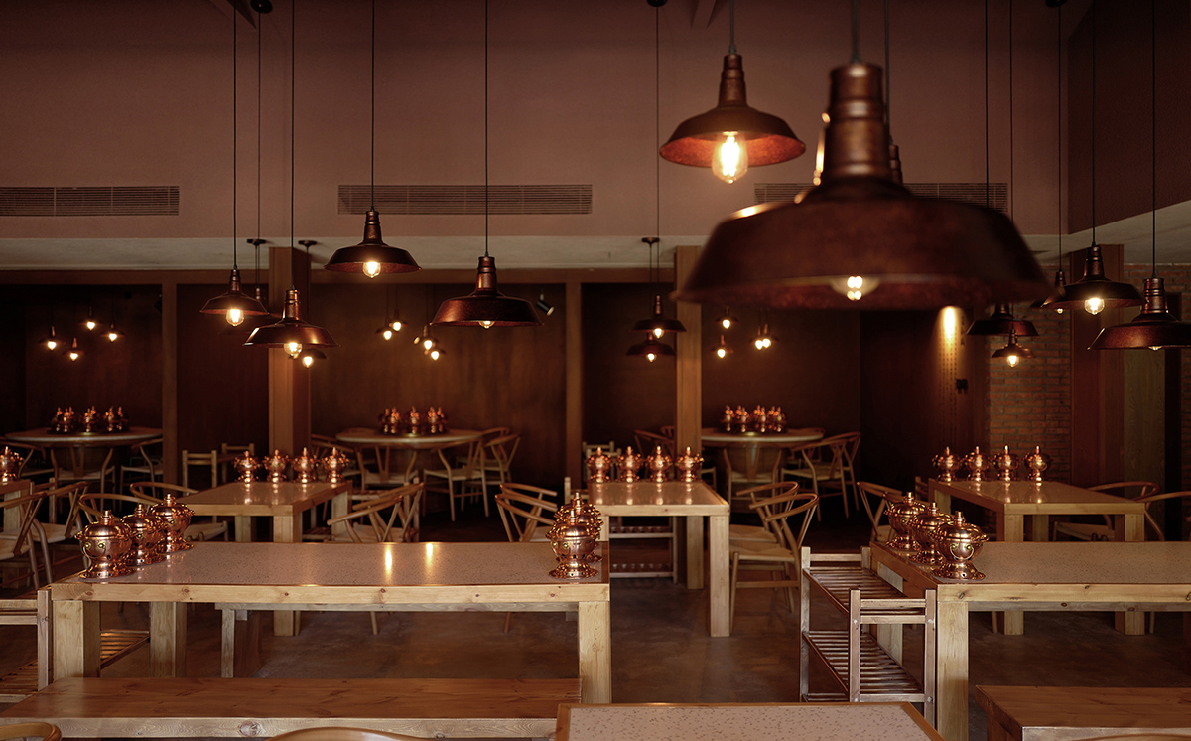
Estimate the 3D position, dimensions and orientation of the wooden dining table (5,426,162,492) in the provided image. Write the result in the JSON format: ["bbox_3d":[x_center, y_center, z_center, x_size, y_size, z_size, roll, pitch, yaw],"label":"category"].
[{"bbox_3d":[-5.250,1.040,9.732,1.512,0.790,1.512,0,-1,0],"label":"wooden dining table"}]

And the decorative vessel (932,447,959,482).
[{"bbox_3d":[2.467,0.663,6.498,0.193,0.247,0.193,0,-1,1],"label":"decorative vessel"}]

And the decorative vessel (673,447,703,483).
[{"bbox_3d":[0.642,0.651,6.410,0.215,0.238,0.215,0,0,0],"label":"decorative vessel"}]

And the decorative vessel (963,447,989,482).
[{"bbox_3d":[2.631,0.645,6.400,0.195,0.245,0.190,0,0,1],"label":"decorative vessel"}]

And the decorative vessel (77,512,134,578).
[{"bbox_3d":[-1.865,0.651,3.535,0.215,0.238,0.215,0,0,0],"label":"decorative vessel"}]

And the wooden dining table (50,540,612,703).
[{"bbox_3d":[-0.934,1.141,3.706,1.982,0.761,0.847,0,-1,1],"label":"wooden dining table"}]

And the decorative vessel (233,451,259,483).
[{"bbox_3d":[-2.408,0.662,6.400,0.195,0.222,0.190,0,0,1],"label":"decorative vessel"}]

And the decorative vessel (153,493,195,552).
[{"bbox_3d":[-1.851,0.651,4.030,0.215,0.238,0.215,0,0,0],"label":"decorative vessel"}]

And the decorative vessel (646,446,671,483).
[{"bbox_3d":[0.438,0.645,6.400,0.195,0.243,0.190,0,0,1],"label":"decorative vessel"}]

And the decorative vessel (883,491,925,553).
[{"bbox_3d":[1.359,0.651,4.030,0.215,0.238,0.215,0,0,0],"label":"decorative vessel"}]

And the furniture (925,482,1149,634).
[{"bbox_3d":[2.755,1.136,5.880,0.800,0.752,1.200,0,0,1],"label":"furniture"}]

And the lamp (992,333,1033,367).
[{"bbox_3d":[2.581,-0.138,5.693,0.254,0.233,0.254,0,-1,1],"label":"lamp"}]

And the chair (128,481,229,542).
[{"bbox_3d":[-2.906,1.165,6.360,0.558,0.761,0.558,0,-1,1],"label":"chair"}]

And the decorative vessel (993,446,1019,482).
[{"bbox_3d":[2.896,0.663,6.495,0.193,0.247,0.193,0,-1,1],"label":"decorative vessel"}]

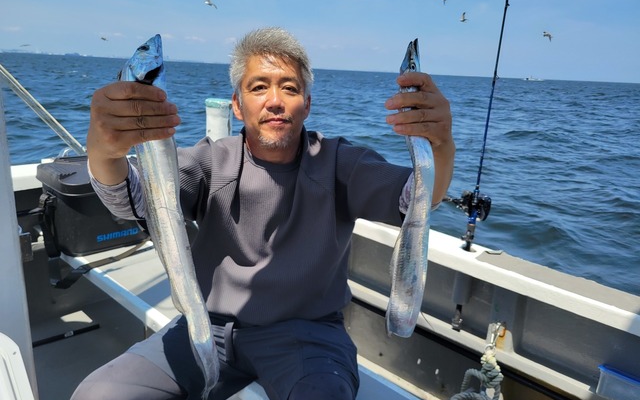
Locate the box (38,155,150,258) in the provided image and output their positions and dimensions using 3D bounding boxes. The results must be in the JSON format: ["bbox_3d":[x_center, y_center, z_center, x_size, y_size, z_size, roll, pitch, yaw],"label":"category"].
[{"bbox_3d":[-0.855,0.015,1.895,0.375,0.290,0.268,-11,21,-42],"label":"box"}]

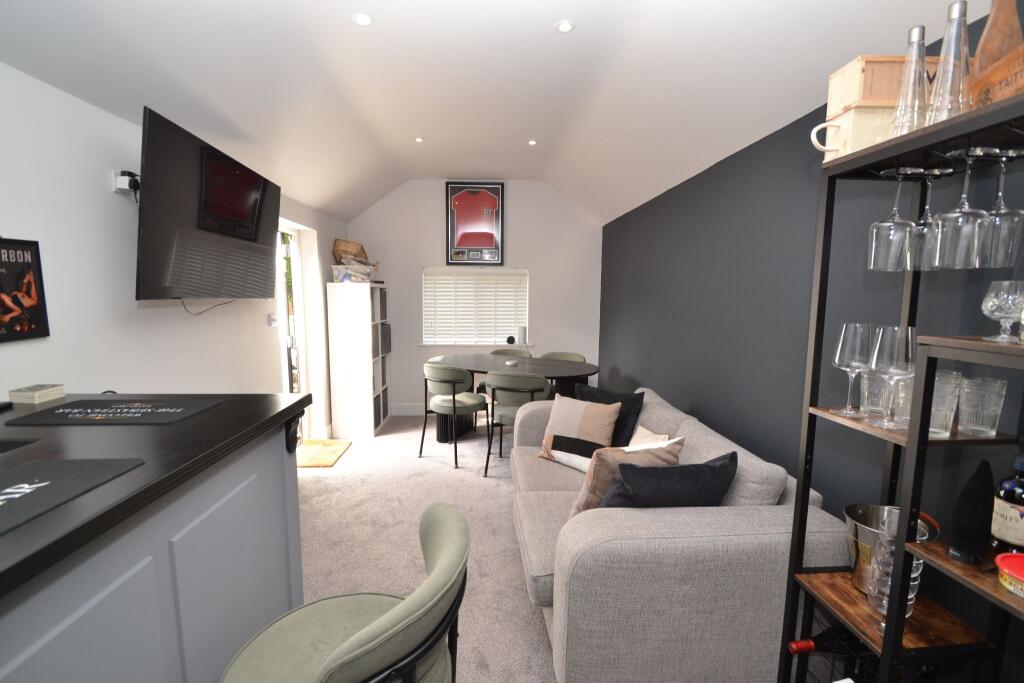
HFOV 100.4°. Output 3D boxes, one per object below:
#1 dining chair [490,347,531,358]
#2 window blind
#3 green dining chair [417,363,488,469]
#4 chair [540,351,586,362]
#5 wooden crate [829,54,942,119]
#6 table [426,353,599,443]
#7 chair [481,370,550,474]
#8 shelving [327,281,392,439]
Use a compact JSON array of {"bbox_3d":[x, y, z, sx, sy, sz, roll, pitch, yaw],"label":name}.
[{"bbox_3d":[-0.063,0.517,4.281,0.540,0.790,0.550,4,7,29],"label":"dining chair"},{"bbox_3d":[-0.391,-0.387,4.712,1.171,0.849,0.070,0,7,-3],"label":"window blind"},{"bbox_3d":[-0.475,0.583,3.678,0.540,0.790,0.550,4,8,32],"label":"green dining chair"},{"bbox_3d":[0.466,0.537,4.124,0.540,0.790,0.550,4,7,27],"label":"chair"},{"bbox_3d":[1.038,-0.666,1.144,0.320,0.120,0.100,0,7,-3],"label":"wooden crate"},{"bbox_3d":[-0.020,0.577,3.926,1.630,0.750,0.890,4,7,28],"label":"table"},{"bbox_3d":[0.077,0.622,3.361,0.540,0.790,0.550,3,7,23],"label":"chair"},{"bbox_3d":[-1.542,0.155,4.381,0.390,1.470,0.770,0,7,-5],"label":"shelving"}]

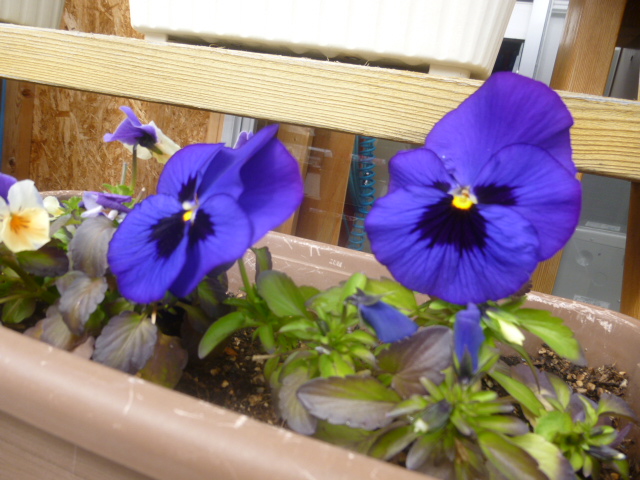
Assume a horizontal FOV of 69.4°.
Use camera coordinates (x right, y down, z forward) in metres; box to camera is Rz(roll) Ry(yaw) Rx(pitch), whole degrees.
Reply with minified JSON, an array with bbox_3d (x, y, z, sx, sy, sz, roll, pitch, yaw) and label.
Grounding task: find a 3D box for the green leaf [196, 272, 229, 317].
[{"bbox_3d":[-0.052,0.026,0.225,0.016,0.022,0.009,-3,-12,-13],"label":"green leaf"}]

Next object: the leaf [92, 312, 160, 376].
[{"bbox_3d":[-0.069,0.037,0.162,0.021,0.024,0.008,16,-25,2],"label":"leaf"}]

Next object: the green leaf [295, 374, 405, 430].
[{"bbox_3d":[0.010,0.055,0.156,0.036,0.009,0.022,3,41,-6],"label":"green leaf"}]

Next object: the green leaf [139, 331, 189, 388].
[{"bbox_3d":[-0.057,0.044,0.168,0.019,0.021,0.008,-4,-18,-7],"label":"green leaf"}]

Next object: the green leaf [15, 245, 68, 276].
[{"bbox_3d":[-0.138,0.010,0.230,0.025,0.014,0.010,4,18,-7],"label":"green leaf"}]

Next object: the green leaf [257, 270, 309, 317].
[{"bbox_3d":[-0.017,0.025,0.215,0.018,0.028,0.008,-25,-12,-13],"label":"green leaf"}]

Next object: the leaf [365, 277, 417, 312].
[{"bbox_3d":[0.034,0.026,0.220,0.027,0.007,0.019,22,56,6],"label":"leaf"}]

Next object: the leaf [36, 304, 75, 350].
[{"bbox_3d":[-0.100,0.033,0.175,0.014,0.017,0.007,17,-19,7],"label":"leaf"}]

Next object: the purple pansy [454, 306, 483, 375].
[{"bbox_3d":[0.053,0.036,0.165,0.011,0.025,0.011,0,6,0],"label":"purple pansy"}]

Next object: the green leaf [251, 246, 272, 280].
[{"bbox_3d":[-0.034,0.013,0.265,0.012,0.020,0.008,2,6,18],"label":"green leaf"}]

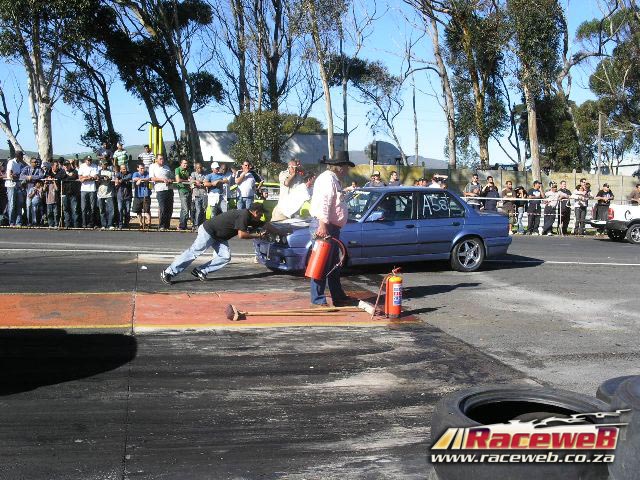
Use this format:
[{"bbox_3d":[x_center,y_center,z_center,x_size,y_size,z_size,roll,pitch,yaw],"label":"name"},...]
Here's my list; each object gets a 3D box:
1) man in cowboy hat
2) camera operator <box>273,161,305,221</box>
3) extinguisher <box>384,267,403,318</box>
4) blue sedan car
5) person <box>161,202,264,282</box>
[{"bbox_3d":[0.153,-0.140,8.574,0.560,1.880,0.560,1,6,-6],"label":"man in cowboy hat"},{"bbox_3d":[-0.574,-0.502,12.413,0.520,1.800,0.540,5,7,30],"label":"camera operator"},{"bbox_3d":[0.839,0.594,7.987,0.180,0.570,0.190,1,6,0],"label":"extinguisher"},{"bbox_3d":[1.094,-0.192,11.913,4.330,1.360,1.650,-1,6,-25],"label":"blue sedan car"},{"bbox_3d":[-1.600,0.013,10.558,1.520,1.130,0.550,-1,6,-23],"label":"person"}]

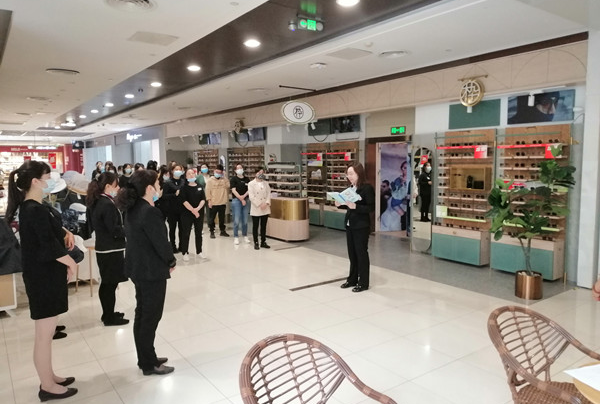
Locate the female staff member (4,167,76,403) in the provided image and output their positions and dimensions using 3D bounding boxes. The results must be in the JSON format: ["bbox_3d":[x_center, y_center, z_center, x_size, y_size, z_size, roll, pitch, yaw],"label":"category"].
[{"bbox_3d":[-1.779,0.549,3.186,0.460,1.640,0.440,-5,7,-38],"label":"female staff member"}]

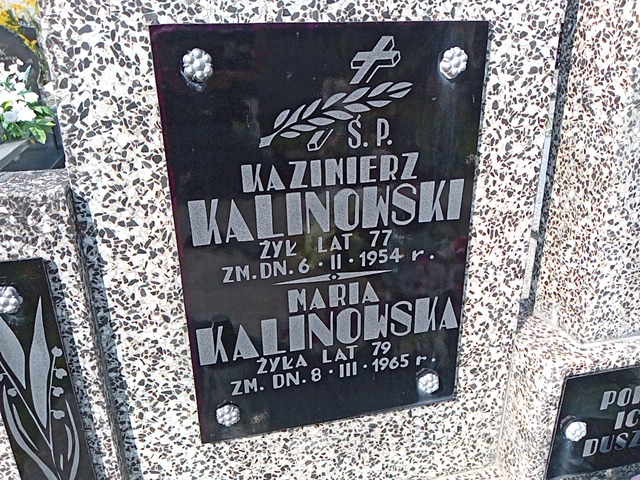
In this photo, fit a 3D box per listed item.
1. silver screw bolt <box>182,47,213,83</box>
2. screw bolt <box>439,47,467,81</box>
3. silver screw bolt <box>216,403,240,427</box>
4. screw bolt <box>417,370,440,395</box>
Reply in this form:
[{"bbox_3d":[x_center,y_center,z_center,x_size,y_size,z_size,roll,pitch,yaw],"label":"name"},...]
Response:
[{"bbox_3d":[-0.115,-0.165,0.490,0.030,0.030,0.015,-6,22,-12],"label":"silver screw bolt"},{"bbox_3d":[0.144,-0.187,0.548,0.030,0.030,0.015,-6,22,-12],"label":"screw bolt"},{"bbox_3d":[-0.112,0.219,0.639,0.030,0.030,0.015,-6,22,-12],"label":"silver screw bolt"},{"bbox_3d":[0.148,0.195,0.696,0.030,0.030,0.015,-6,22,-12],"label":"screw bolt"}]

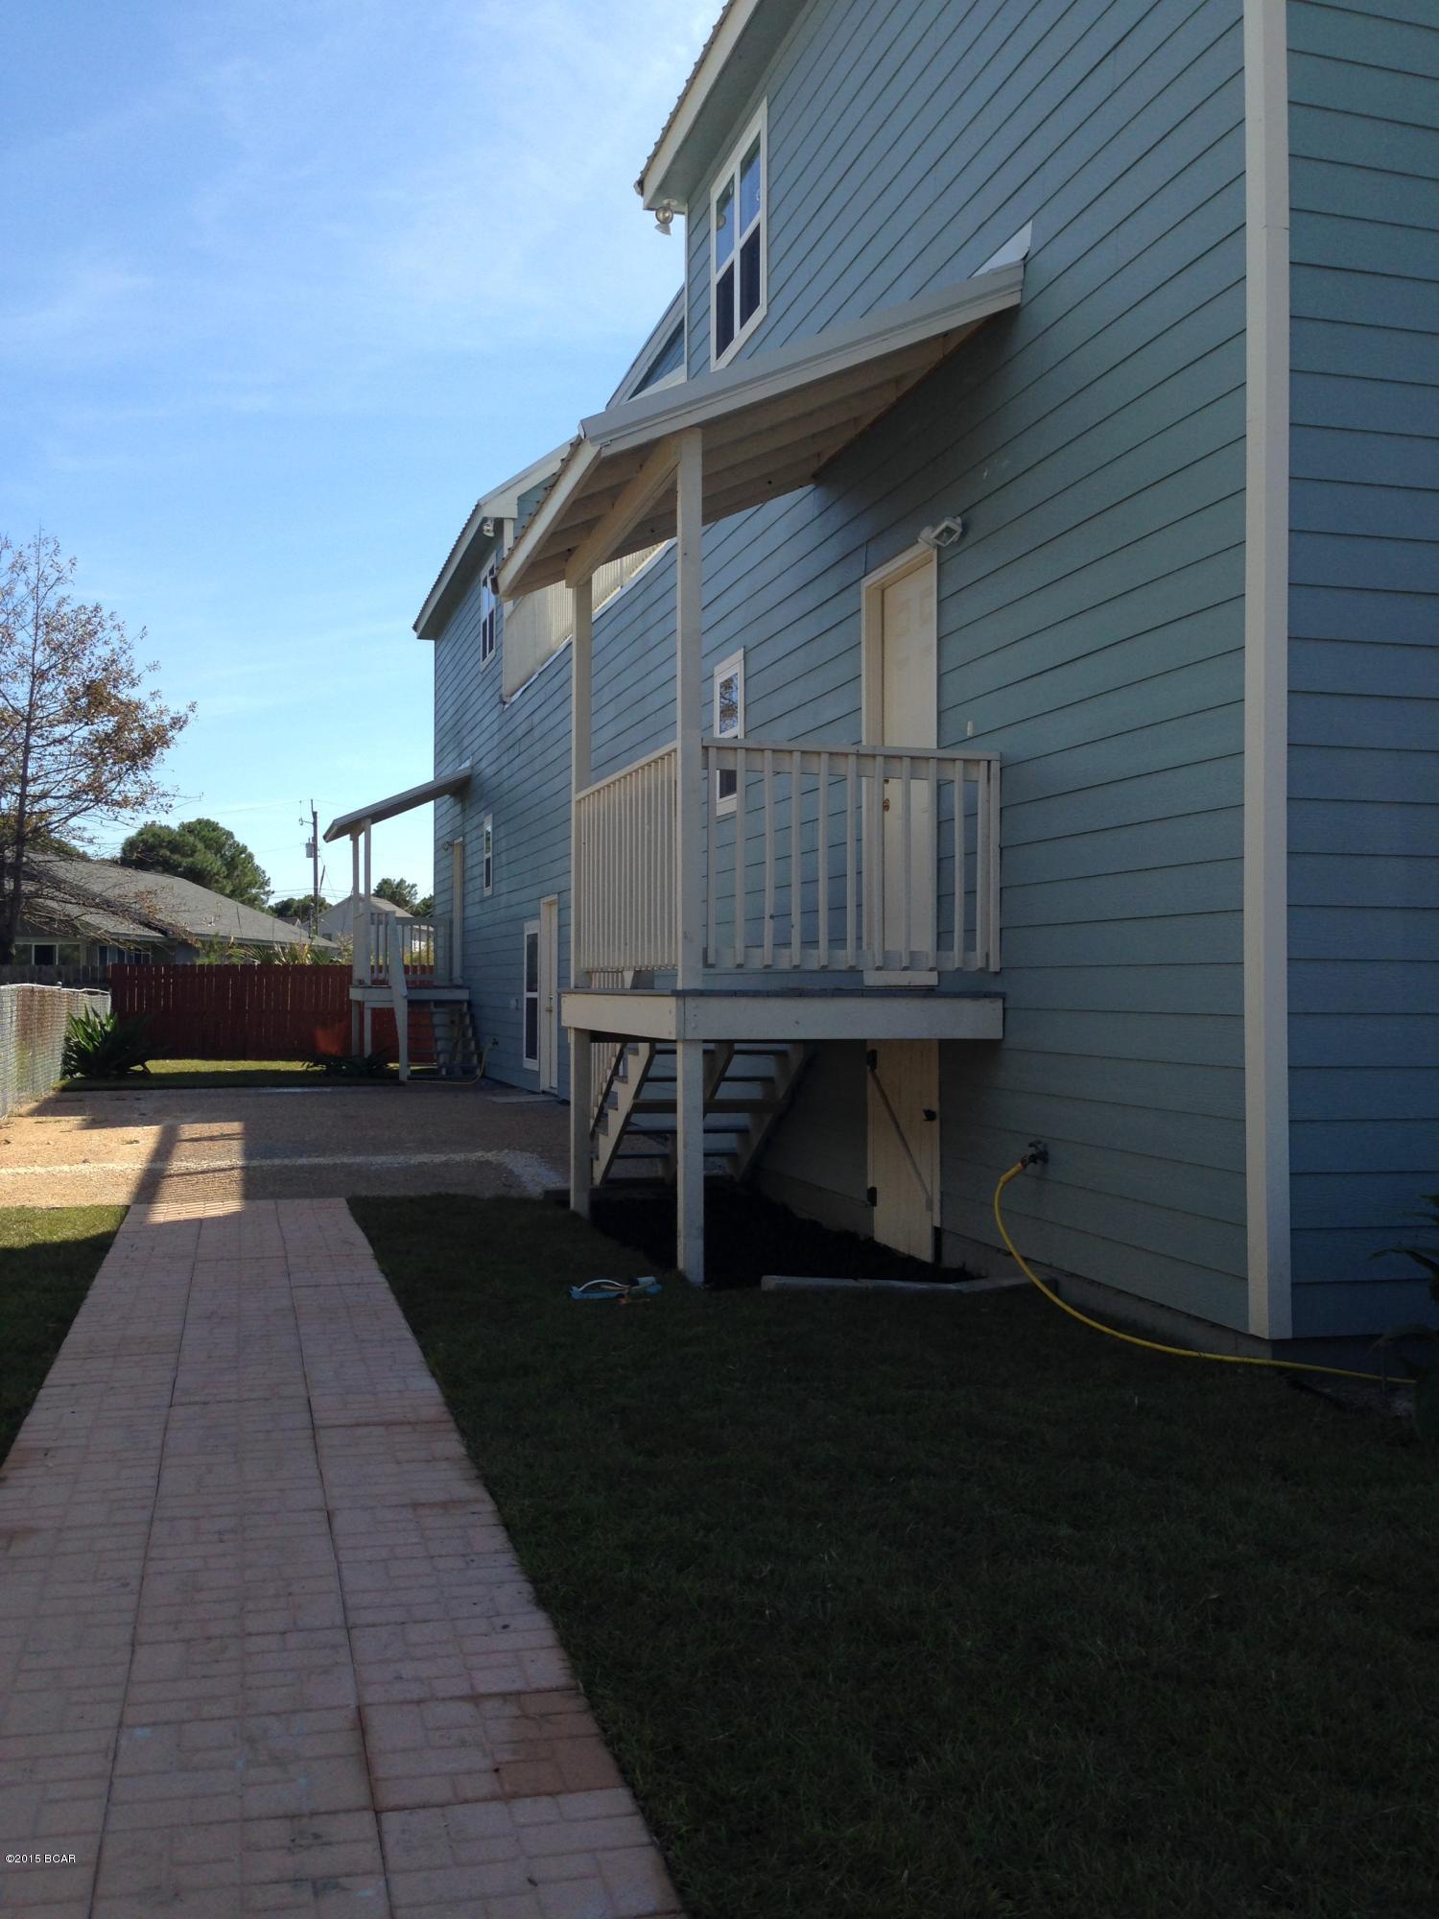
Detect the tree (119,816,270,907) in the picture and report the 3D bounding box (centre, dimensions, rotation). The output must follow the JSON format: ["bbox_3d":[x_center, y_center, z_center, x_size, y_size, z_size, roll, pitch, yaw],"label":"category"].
[{"bbox_3d":[-19.524,-1.575,68.039,6.000,7.600,6.000,0,-1,-15],"label":"tree"}]

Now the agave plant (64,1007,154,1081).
[{"bbox_3d":[-8.793,1.129,26.279,1.350,1.030,1.350,0,-1,-15],"label":"agave plant"}]

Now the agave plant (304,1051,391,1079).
[{"bbox_3d":[-5.226,1.392,25.668,1.300,0.480,1.300,0,-1,-15],"label":"agave plant"}]

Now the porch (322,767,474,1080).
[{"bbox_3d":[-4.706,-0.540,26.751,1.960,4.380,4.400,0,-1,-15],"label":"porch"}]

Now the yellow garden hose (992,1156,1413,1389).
[{"bbox_3d":[1.569,1.077,6.665,0.600,0.550,2.350,0,-1,-15],"label":"yellow garden hose"}]

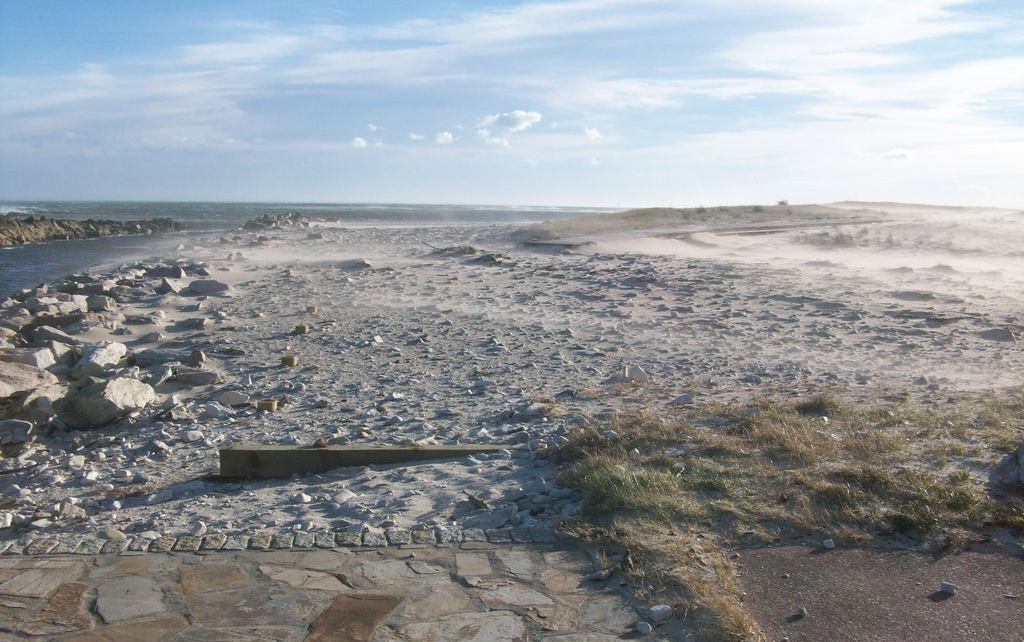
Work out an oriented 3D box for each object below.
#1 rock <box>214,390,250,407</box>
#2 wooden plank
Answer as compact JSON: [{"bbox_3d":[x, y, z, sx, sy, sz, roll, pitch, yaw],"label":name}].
[{"bbox_3d":[-2.201,0.605,7.996,0.290,0.120,0.200,1,7,0],"label":"rock"},{"bbox_3d":[-0.856,0.833,5.988,1.712,0.160,0.120,0,7,-3],"label":"wooden plank"}]

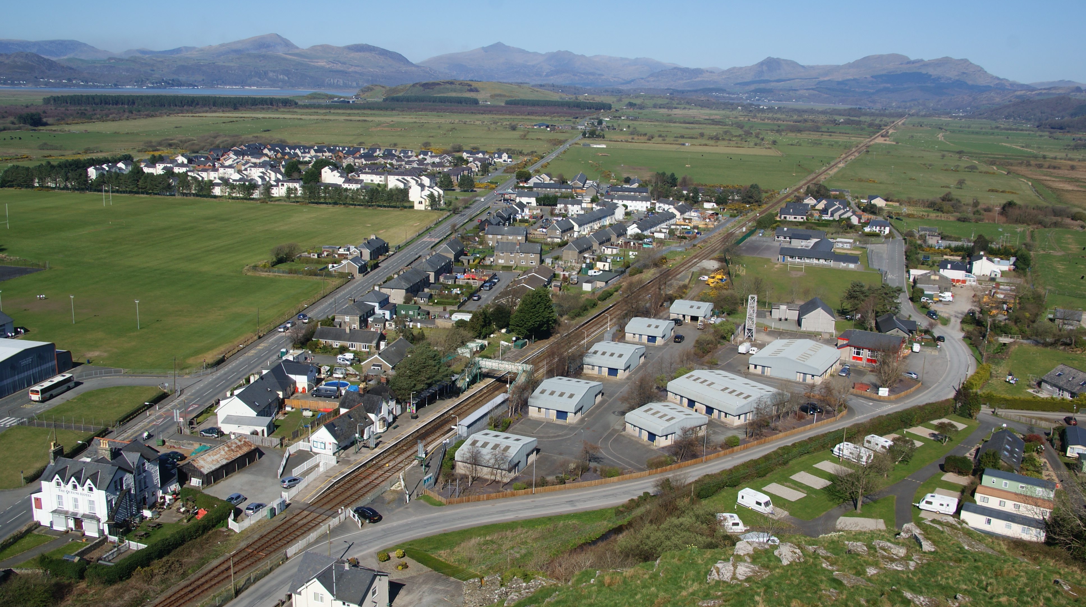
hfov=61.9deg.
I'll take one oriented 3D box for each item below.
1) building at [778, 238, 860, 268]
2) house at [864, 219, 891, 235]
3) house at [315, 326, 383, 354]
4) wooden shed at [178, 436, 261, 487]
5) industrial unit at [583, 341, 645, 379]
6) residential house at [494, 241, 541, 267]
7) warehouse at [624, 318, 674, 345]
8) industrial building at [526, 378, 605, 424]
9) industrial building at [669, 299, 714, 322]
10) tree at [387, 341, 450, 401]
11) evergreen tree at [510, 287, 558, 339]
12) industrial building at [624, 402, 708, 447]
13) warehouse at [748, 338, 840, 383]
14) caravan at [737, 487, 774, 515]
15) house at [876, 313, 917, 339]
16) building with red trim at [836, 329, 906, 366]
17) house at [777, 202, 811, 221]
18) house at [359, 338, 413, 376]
[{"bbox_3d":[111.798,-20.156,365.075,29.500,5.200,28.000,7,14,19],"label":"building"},{"bbox_3d":[169.540,-38.510,458.760,11.000,7.300,6.800,6,14,17],"label":"house"},{"bbox_3d":[-51.420,9.210,240.900,17.800,5.000,7.200,4,14,11],"label":"house"},{"bbox_3d":[-54.173,26.076,151.871,6.100,3.650,12.500,8,15,24],"label":"wooden shed"},{"bbox_3d":[17.067,12.465,213.988,10.050,4.900,17.800,7,14,21],"label":"industrial unit"},{"bbox_3d":[-8.837,-18.577,333.946,16.300,8.200,8.200,3,14,4],"label":"residential house"},{"bbox_3d":[30.670,7.160,257.980,10.710,5.200,12.790,7,15,22],"label":"warehouse"},{"bbox_3d":[4.923,18.905,186.398,10.100,5.100,16.800,7,14,21],"label":"industrial building"},{"bbox_3d":[43.666,1.724,265.345,10.000,4.400,12.900,7,14,21],"label":"industrial building"},{"bbox_3d":[-27.950,15.300,206.340,12.500,10.500,12.500,1,13,0],"label":"tree"},{"bbox_3d":[-2.210,1.879,239.870,12.600,12.400,12.000,1,13,0],"label":"evergreen tree"},{"bbox_3d":[25.430,24.310,186.390,13.250,5.020,10.450,-8,17,-36],"label":"industrial building"},{"bbox_3d":[61.166,13.161,218.574,16.600,5.200,19.600,10,16,30],"label":"warehouse"},{"bbox_3d":[36.500,33.770,153.590,2.280,2.500,6.500,-10,18,-40],"label":"caravan"},{"bbox_3d":[96.874,6.826,247.152,10.000,4.600,16.200,5,14,14],"label":"house"},{"bbox_3d":[82.404,10.792,227.349,14.500,7.200,12.000,9,15,27],"label":"building with red trim"},{"bbox_3d":[140.990,-51.220,508.170,16.200,7.500,14.800,4,14,9],"label":"house"},{"bbox_3d":[-35.364,12.256,208.496,7.400,4.900,15.200,5,14,11],"label":"house"}]

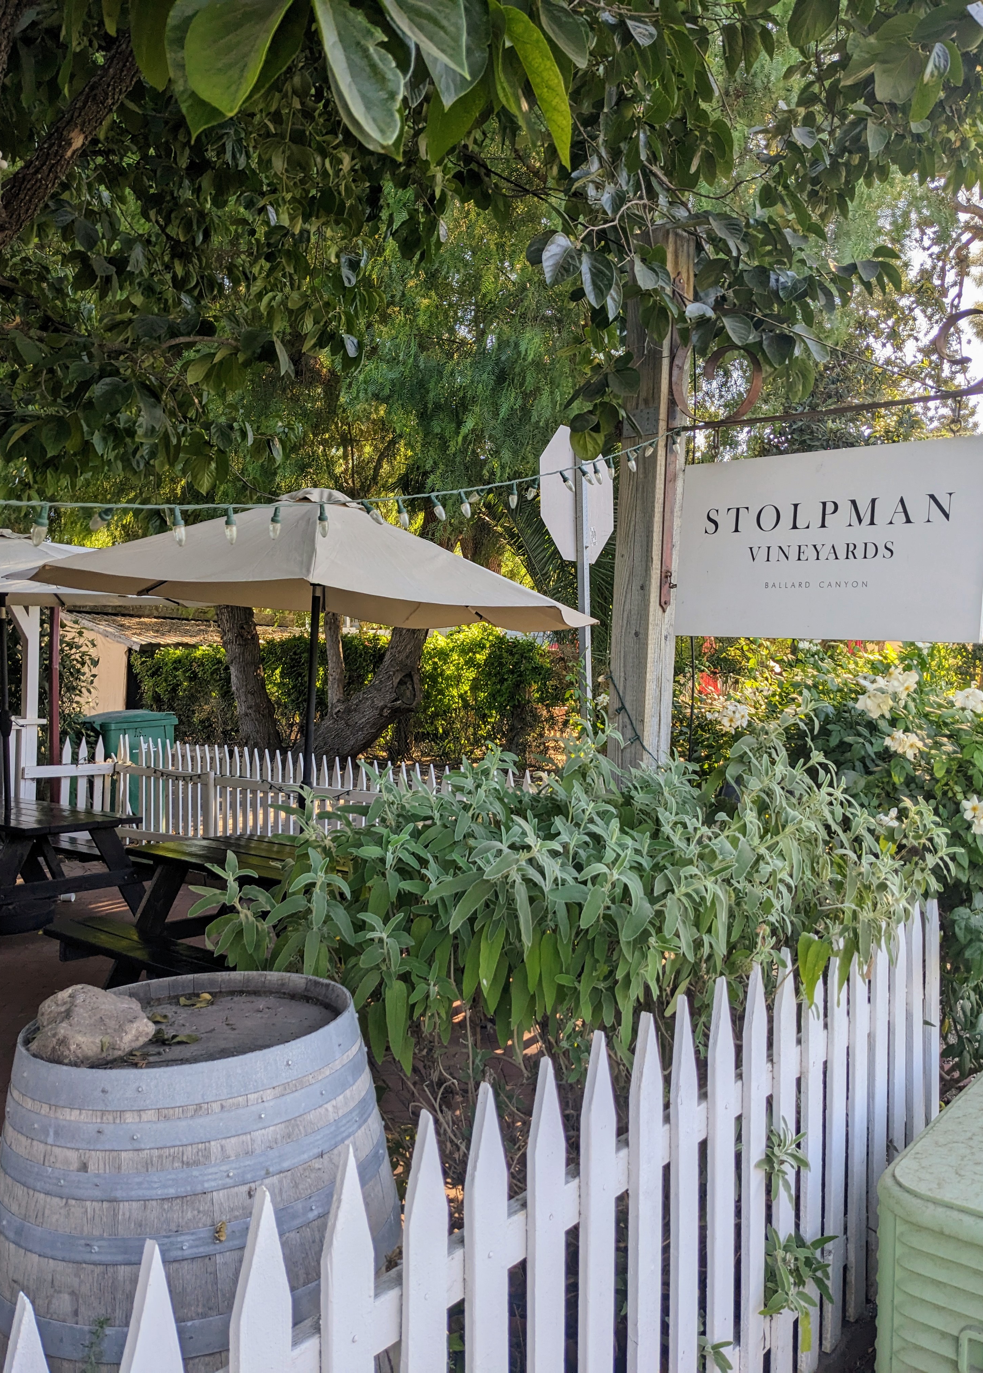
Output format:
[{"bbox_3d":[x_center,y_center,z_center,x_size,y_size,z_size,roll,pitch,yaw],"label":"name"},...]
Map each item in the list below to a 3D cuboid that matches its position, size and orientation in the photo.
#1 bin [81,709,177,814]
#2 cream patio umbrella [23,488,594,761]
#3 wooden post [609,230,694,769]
[{"bbox_3d":[-3.450,0.790,10.200,0.820,1.130,0.660,0,1,-26],"label":"bin"},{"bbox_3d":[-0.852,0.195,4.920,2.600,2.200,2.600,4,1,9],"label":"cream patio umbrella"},{"bbox_3d":[0.475,0.030,3.400,0.145,2.950,0.145,3,0,42],"label":"wooden post"}]

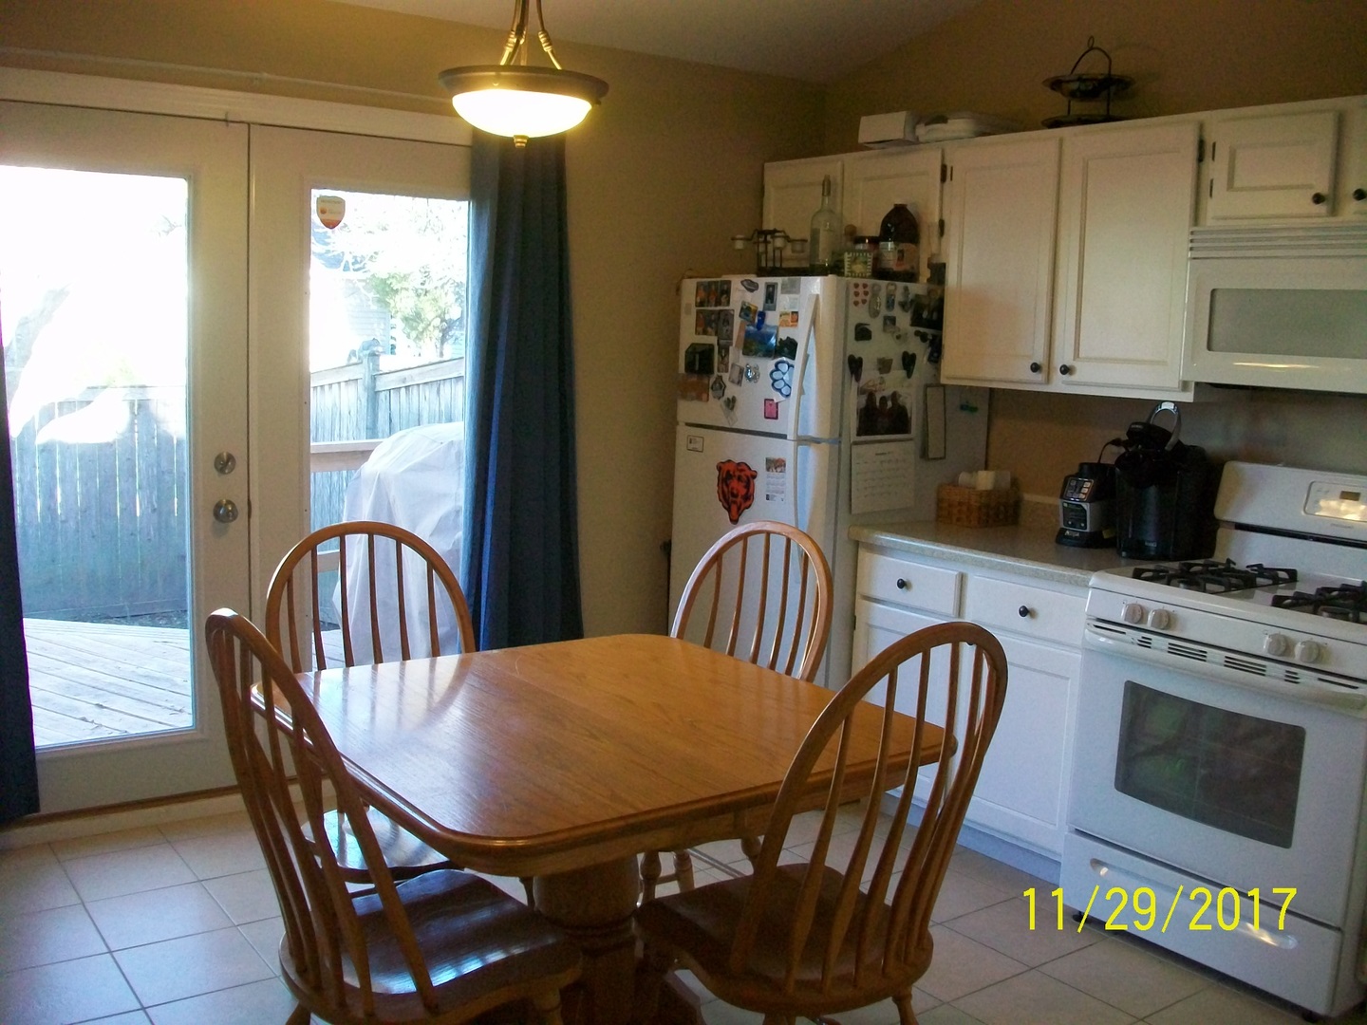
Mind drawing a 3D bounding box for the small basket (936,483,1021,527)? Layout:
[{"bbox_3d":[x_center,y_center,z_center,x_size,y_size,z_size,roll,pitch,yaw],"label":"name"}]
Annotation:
[{"bbox_3d":[0.980,-0.024,4.181,0.220,0.120,0.165,-3,9,-37],"label":"small basket"}]

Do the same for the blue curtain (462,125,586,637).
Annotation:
[{"bbox_3d":[-0.541,-0.265,4.322,0.490,2.120,0.120,-4,9,-37],"label":"blue curtain"}]

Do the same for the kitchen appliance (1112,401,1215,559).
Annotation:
[{"bbox_3d":[1.346,-0.091,3.518,0.230,0.420,0.190,-5,10,-42],"label":"kitchen appliance"}]

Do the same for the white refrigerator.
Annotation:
[{"bbox_3d":[0.478,0.061,4.381,0.780,1.685,0.735,-3,9,-37],"label":"white refrigerator"}]

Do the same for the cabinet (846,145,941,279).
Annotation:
[{"bbox_3d":[0.778,-0.972,4.141,0.320,0.385,0.440,-4,9,-37],"label":"cabinet"}]

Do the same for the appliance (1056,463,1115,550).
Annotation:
[{"bbox_3d":[1.210,-0.026,3.673,0.185,0.240,0.155,-4,10,-40],"label":"appliance"}]

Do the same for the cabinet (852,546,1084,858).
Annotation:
[{"bbox_3d":[1.027,0.531,3.829,0.620,0.830,0.915,-3,9,-37],"label":"cabinet"}]

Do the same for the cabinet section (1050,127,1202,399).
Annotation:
[{"bbox_3d":[1.337,-0.708,3.594,0.300,0.730,0.420,-4,10,-37],"label":"cabinet section"}]

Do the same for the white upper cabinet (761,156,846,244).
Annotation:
[{"bbox_3d":[0.533,-1.081,4.624,0.315,0.380,0.450,-3,9,-37],"label":"white upper cabinet"}]

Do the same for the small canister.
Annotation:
[{"bbox_3d":[0.544,-0.781,3.901,0.105,0.144,0.105,-4,9,-37],"label":"small canister"}]

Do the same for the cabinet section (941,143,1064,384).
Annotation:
[{"bbox_3d":[1.078,-0.767,3.940,0.300,0.730,0.425,-4,10,-37],"label":"cabinet section"}]

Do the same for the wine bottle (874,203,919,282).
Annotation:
[{"bbox_3d":[0.665,-0.826,3.886,0.128,0.250,0.128,2,8,0],"label":"wine bottle"}]

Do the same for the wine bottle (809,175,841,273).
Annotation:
[{"bbox_3d":[0.459,-0.916,4.074,0.100,0.347,0.100,2,7,0],"label":"wine bottle"}]

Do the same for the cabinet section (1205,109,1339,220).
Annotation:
[{"bbox_3d":[1.580,-0.868,3.247,0.300,0.262,0.345,-4,10,-37],"label":"cabinet section"}]

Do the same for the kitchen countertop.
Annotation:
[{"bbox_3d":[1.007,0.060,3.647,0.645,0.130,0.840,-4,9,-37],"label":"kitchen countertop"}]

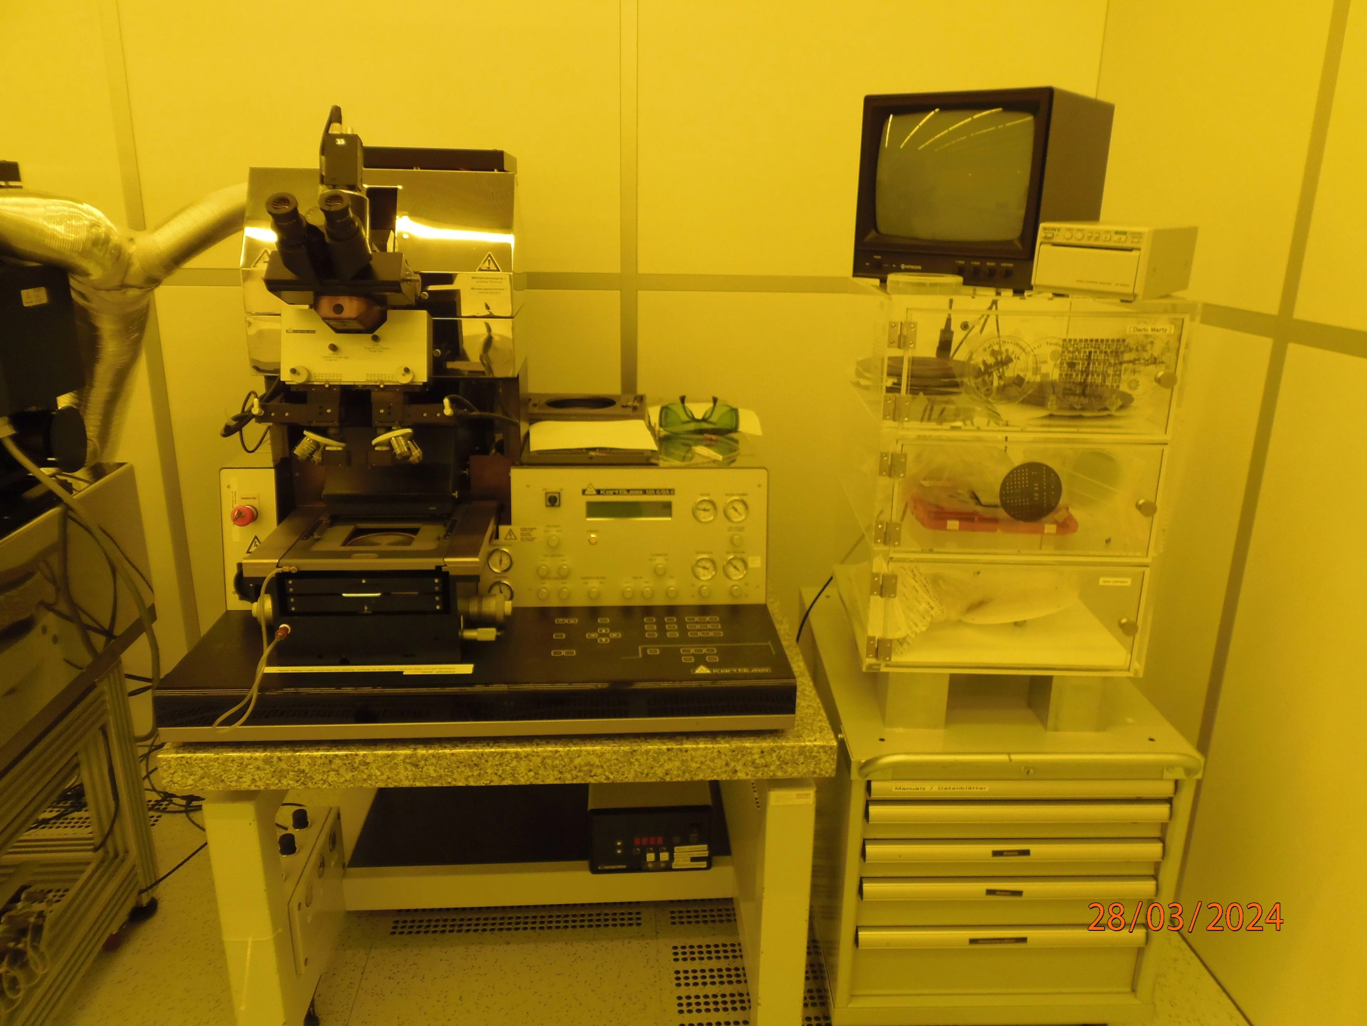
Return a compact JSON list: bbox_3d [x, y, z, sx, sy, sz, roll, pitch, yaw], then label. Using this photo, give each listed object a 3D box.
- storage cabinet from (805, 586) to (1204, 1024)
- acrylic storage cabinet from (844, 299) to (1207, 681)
[{"bbox_3d":[0.555,0.588,1.953,0.584,0.620,0.755,1,18,-1],"label":"storage cabinet"},{"bbox_3d":[0.549,-0.090,1.708,0.477,0.631,0.422,1,18,0],"label":"acrylic storage cabinet"}]

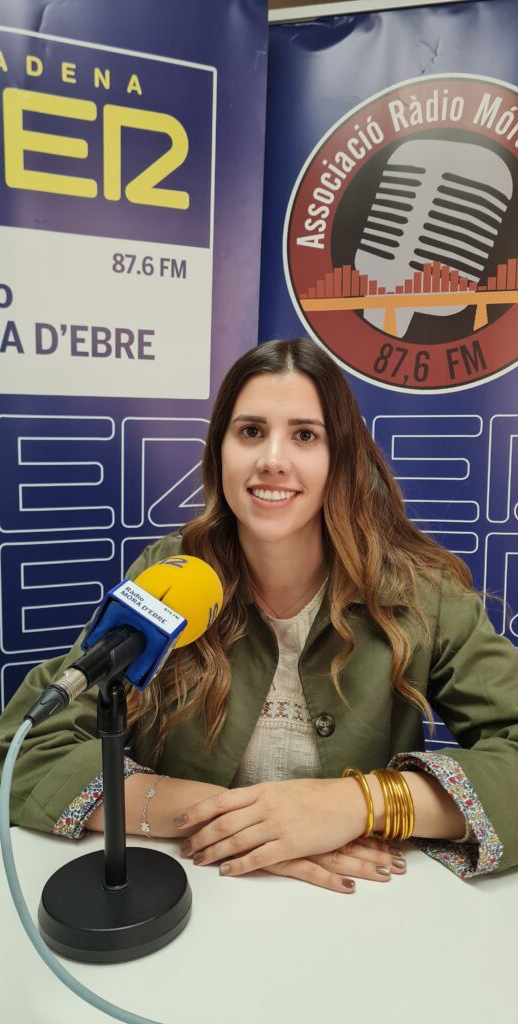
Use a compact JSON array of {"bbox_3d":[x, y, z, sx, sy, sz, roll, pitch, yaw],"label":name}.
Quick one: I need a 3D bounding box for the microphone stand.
[{"bbox_3d":[-0.124,0.246,0.659,0.132,0.210,0.132,0,6,0],"label":"microphone stand"}]

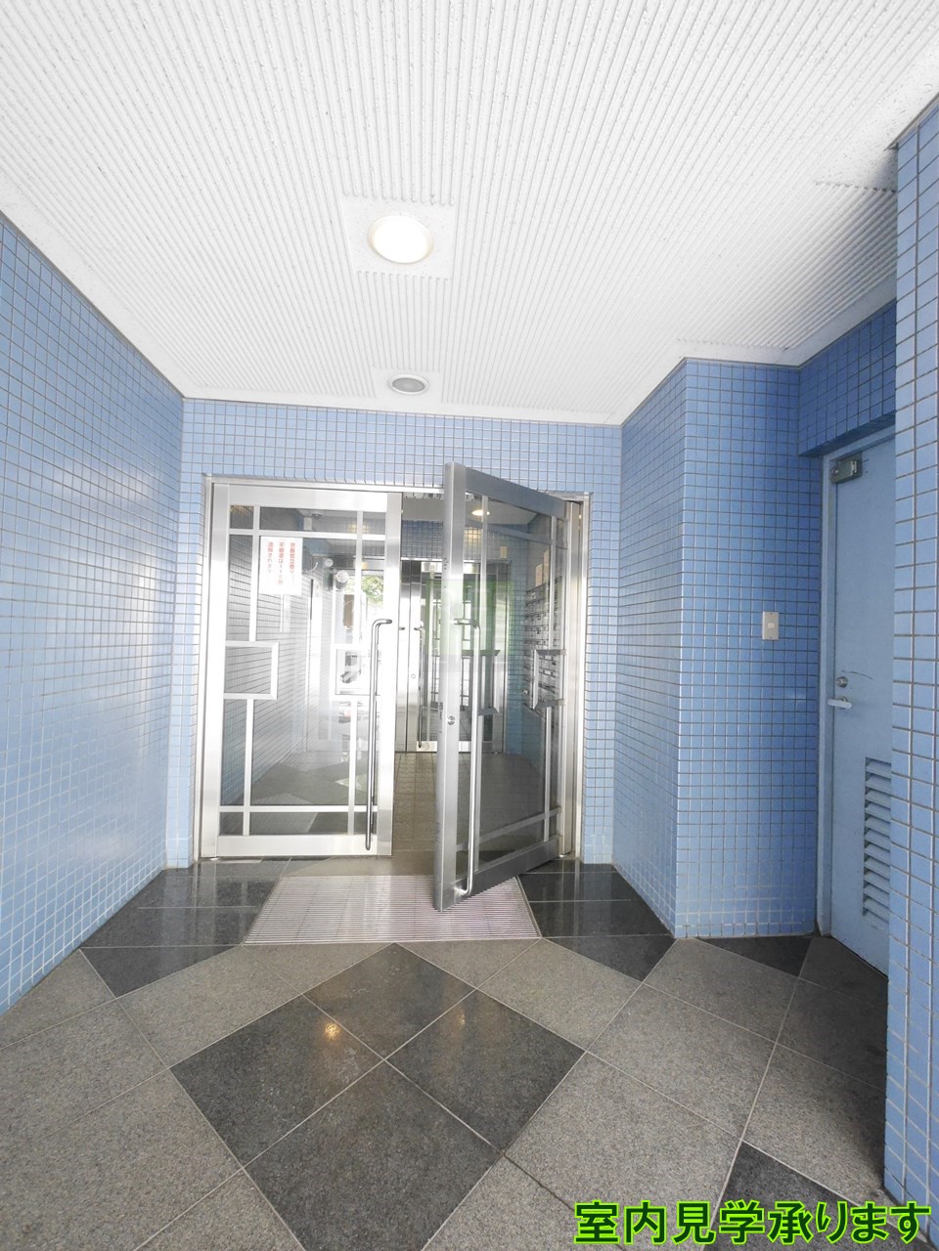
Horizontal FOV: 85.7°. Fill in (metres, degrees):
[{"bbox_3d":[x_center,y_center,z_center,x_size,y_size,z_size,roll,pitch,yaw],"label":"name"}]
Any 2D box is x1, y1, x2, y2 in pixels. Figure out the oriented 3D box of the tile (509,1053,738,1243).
[{"bbox_3d":[0.358,1.212,1.158,0.400,0.020,0.400,0,-3,40],"label":"tile"}]

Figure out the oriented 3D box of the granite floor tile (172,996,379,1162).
[{"bbox_3d":[-0.513,1.194,1.363,0.400,0.020,0.400,0,-3,40],"label":"granite floor tile"}]

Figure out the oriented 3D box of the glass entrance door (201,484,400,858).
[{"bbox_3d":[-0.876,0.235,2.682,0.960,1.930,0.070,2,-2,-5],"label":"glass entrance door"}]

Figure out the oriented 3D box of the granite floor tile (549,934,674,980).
[{"bbox_3d":[0.577,1.244,1.882,0.560,0.020,0.280,2,-2,-5],"label":"granite floor tile"}]

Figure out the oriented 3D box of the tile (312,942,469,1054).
[{"bbox_3d":[-0.257,1.212,1.664,0.400,0.020,0.400,0,-3,40],"label":"tile"}]

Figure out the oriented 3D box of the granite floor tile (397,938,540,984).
[{"bbox_3d":[0.012,1.226,1.827,0.560,0.020,0.280,2,-2,-5],"label":"granite floor tile"}]

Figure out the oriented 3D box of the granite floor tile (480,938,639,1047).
[{"bbox_3d":[0.307,1.230,1.715,0.400,0.020,0.400,0,-3,40],"label":"granite floor tile"}]

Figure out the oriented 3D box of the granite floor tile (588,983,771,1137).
[{"bbox_3d":[0.616,1.230,1.463,0.400,0.020,0.400,0,-3,40],"label":"granite floor tile"}]

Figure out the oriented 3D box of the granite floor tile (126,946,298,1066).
[{"bbox_3d":[-0.822,1.194,1.616,0.400,0.020,0.400,0,-3,40],"label":"granite floor tile"}]

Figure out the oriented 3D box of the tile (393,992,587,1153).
[{"bbox_3d":[0.050,1.212,1.412,0.400,0.020,0.400,0,-3,40],"label":"tile"}]

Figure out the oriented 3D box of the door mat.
[{"bbox_3d":[-0.306,1.228,2.218,1.130,0.020,0.550,2,-2,-5],"label":"door mat"}]

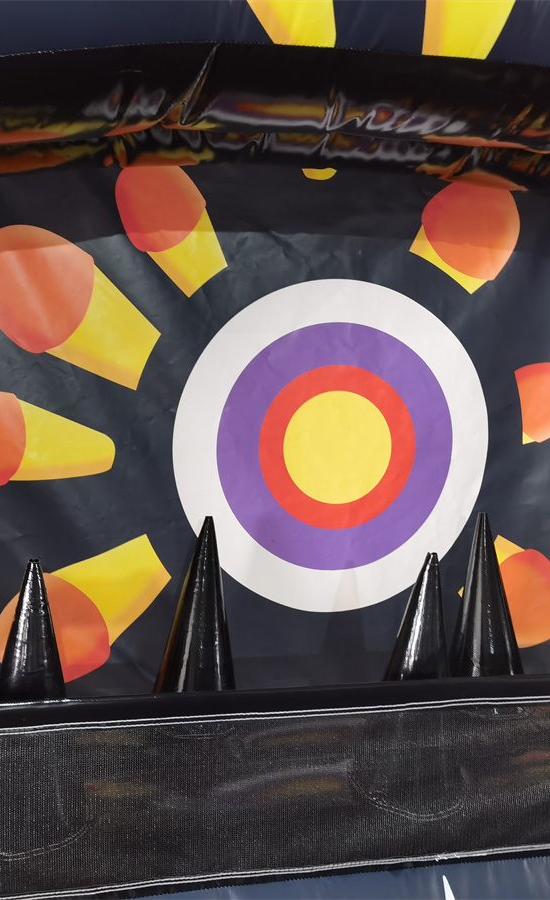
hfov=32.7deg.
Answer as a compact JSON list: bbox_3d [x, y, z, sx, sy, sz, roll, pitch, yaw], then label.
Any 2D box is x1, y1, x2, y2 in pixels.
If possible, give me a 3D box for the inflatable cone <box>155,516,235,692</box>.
[{"bbox_3d":[-0.134,0.302,1.670,0.173,0.370,0.173,2,5,-14],"label":"inflatable cone"}]

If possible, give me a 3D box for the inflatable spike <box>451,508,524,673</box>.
[{"bbox_3d":[0.413,0.308,1.827,0.173,0.370,0.173,-2,6,-14],"label":"inflatable spike"}]

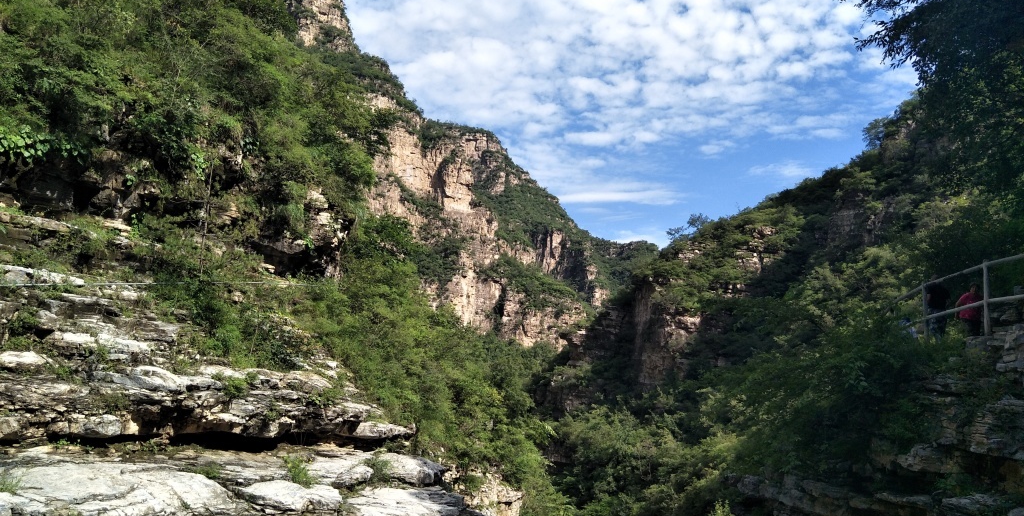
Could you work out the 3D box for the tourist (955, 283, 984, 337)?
[{"bbox_3d":[9.526,1.272,14.800,0.540,1.570,0.360,-2,-6,18],"label":"tourist"}]

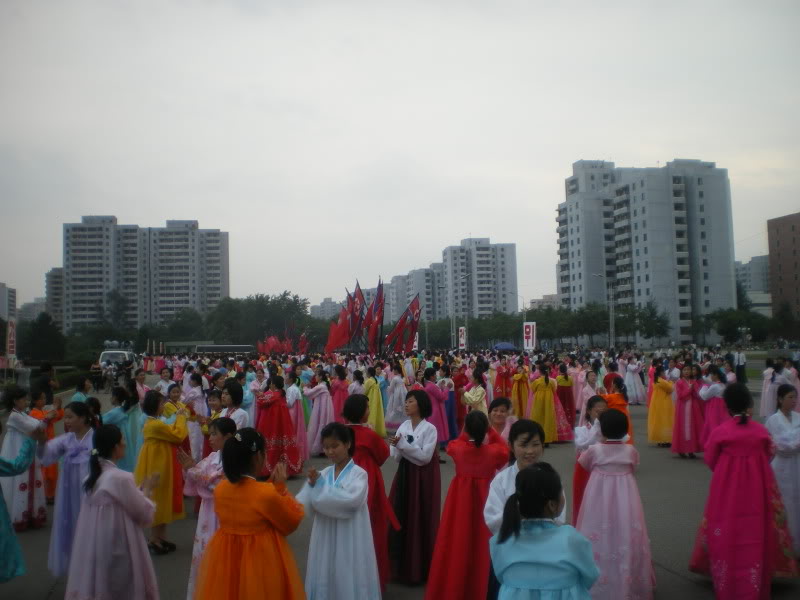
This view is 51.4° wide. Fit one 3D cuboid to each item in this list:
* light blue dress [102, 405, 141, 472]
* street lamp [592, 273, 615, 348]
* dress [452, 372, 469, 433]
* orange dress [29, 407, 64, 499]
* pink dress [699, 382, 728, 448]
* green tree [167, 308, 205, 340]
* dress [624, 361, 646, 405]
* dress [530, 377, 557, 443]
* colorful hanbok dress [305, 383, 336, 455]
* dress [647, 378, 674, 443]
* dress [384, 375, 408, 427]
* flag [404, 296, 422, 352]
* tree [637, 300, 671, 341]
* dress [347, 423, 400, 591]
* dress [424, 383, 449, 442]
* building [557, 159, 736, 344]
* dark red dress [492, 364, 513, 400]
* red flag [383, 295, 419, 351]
[{"bbox_3d":[-3.133,1.898,9.600,0.600,1.320,0.560,-2,-3,12],"label":"light blue dress"},{"bbox_3d":[25.682,2.054,105.000,2.800,10.700,0.500,-1,-3,-9],"label":"street lamp"},{"bbox_3d":[1.382,2.386,19.000,0.560,1.310,0.520,-2,-3,18],"label":"dress"},{"bbox_3d":[-4.759,2.047,11.200,0.480,1.220,0.400,-2,-3,17],"label":"orange dress"},{"bbox_3d":[5.764,2.110,15.200,0.620,1.260,0.620,-3,-4,18],"label":"pink dress"},{"bbox_3d":[-42.539,6.947,165.000,8.500,10.500,8.000,-1,-3,0],"label":"green tree"},{"bbox_3d":[7.739,2.750,27.400,0.660,1.320,0.580,-1,-3,-6],"label":"dress"},{"bbox_3d":[2.804,2.142,16.200,0.570,1.280,0.500,0,-3,-15],"label":"dress"},{"bbox_3d":[-1.462,2.188,15.300,0.580,1.340,0.580,-2,-3,3],"label":"colorful hanbok dress"},{"bbox_3d":[4.957,2.108,15.800,0.500,1.250,0.540,0,-4,-18],"label":"dress"},{"bbox_3d":[-0.081,2.375,19.200,0.620,1.310,0.580,-3,-4,34],"label":"dress"},{"bbox_3d":[0.730,1.306,45.000,1.100,3.050,0.700,0,-3,-18],"label":"flag"},{"bbox_3d":[35.039,3.822,115.000,4.800,7.900,4.800,-1,-3,0],"label":"tree"},{"bbox_3d":[-0.323,1.688,6.800,0.570,1.360,0.520,-4,-4,30],"label":"dress"},{"bbox_3d":[0.741,2.265,16.900,0.520,1.270,0.550,0,-4,-18],"label":"dress"},{"bbox_3d":[55.600,-9.258,193.000,21.000,42.000,38.000,0,-3,-16],"label":"building"},{"bbox_3d":[3.486,2.806,28.300,0.660,1.240,0.550,-2,-3,6],"label":"dark red dress"},{"bbox_3d":[0.072,1.130,40.000,1.600,2.800,0.700,-1,-3,0],"label":"red flag"}]

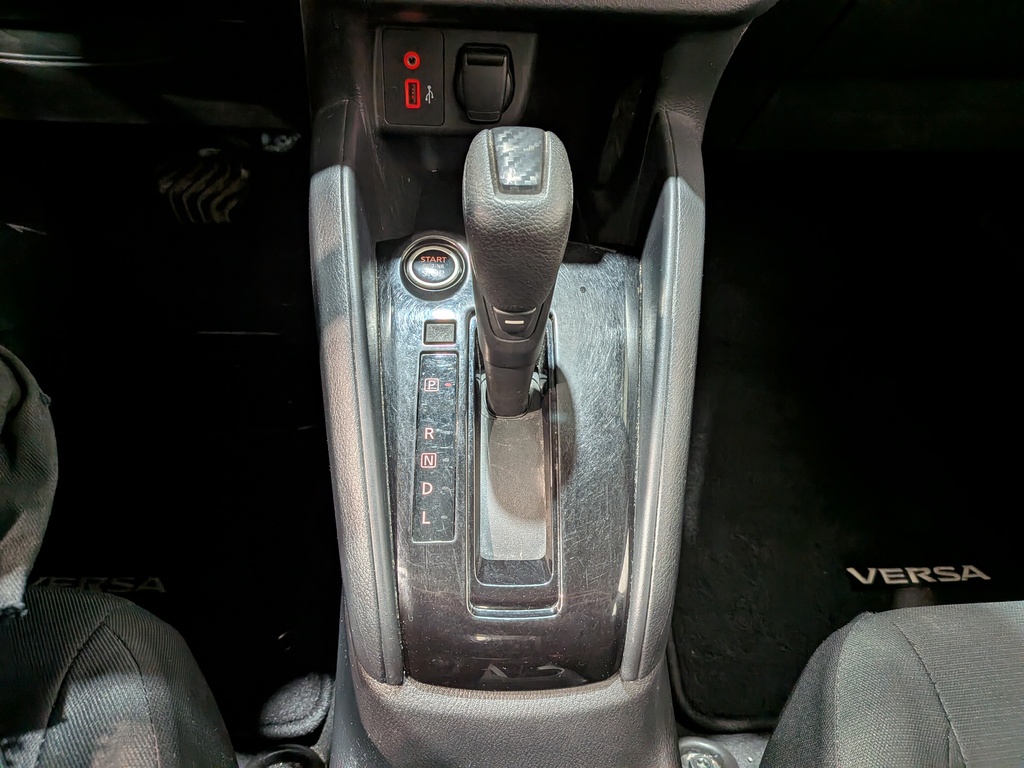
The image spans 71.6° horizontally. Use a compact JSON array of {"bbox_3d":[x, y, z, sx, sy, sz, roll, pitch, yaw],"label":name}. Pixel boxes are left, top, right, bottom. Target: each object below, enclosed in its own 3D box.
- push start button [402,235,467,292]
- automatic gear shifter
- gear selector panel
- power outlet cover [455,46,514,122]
[{"bbox_3d":[-0.049,-0.075,0.445,0.039,0.012,0.039,0,73,0],"label":"push start button"},{"bbox_3d":[0.003,-0.055,0.390,0.051,0.158,0.056,0,47,0],"label":"automatic gear shifter"},{"bbox_3d":[-0.043,0.036,0.413,0.024,0.006,0.111,0,73,0],"label":"gear selector panel"},{"bbox_3d":[-0.018,-0.193,0.458,0.038,0.046,0.013,0,20,0],"label":"power outlet cover"}]

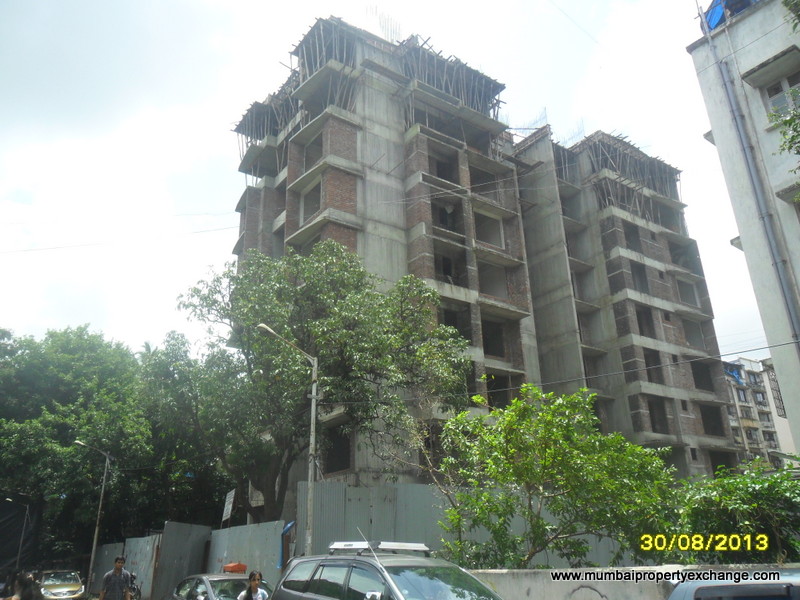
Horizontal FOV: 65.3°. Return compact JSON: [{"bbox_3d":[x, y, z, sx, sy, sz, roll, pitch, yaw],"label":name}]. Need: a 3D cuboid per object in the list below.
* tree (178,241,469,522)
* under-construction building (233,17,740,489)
[{"bbox_3d":[-2.594,3.623,21.009,10.300,12.600,9.000,1,-22,-7],"label":"tree"},{"bbox_3d":[5.640,2.049,38.813,31.800,28.400,12.600,14,-27,-34],"label":"under-construction building"}]

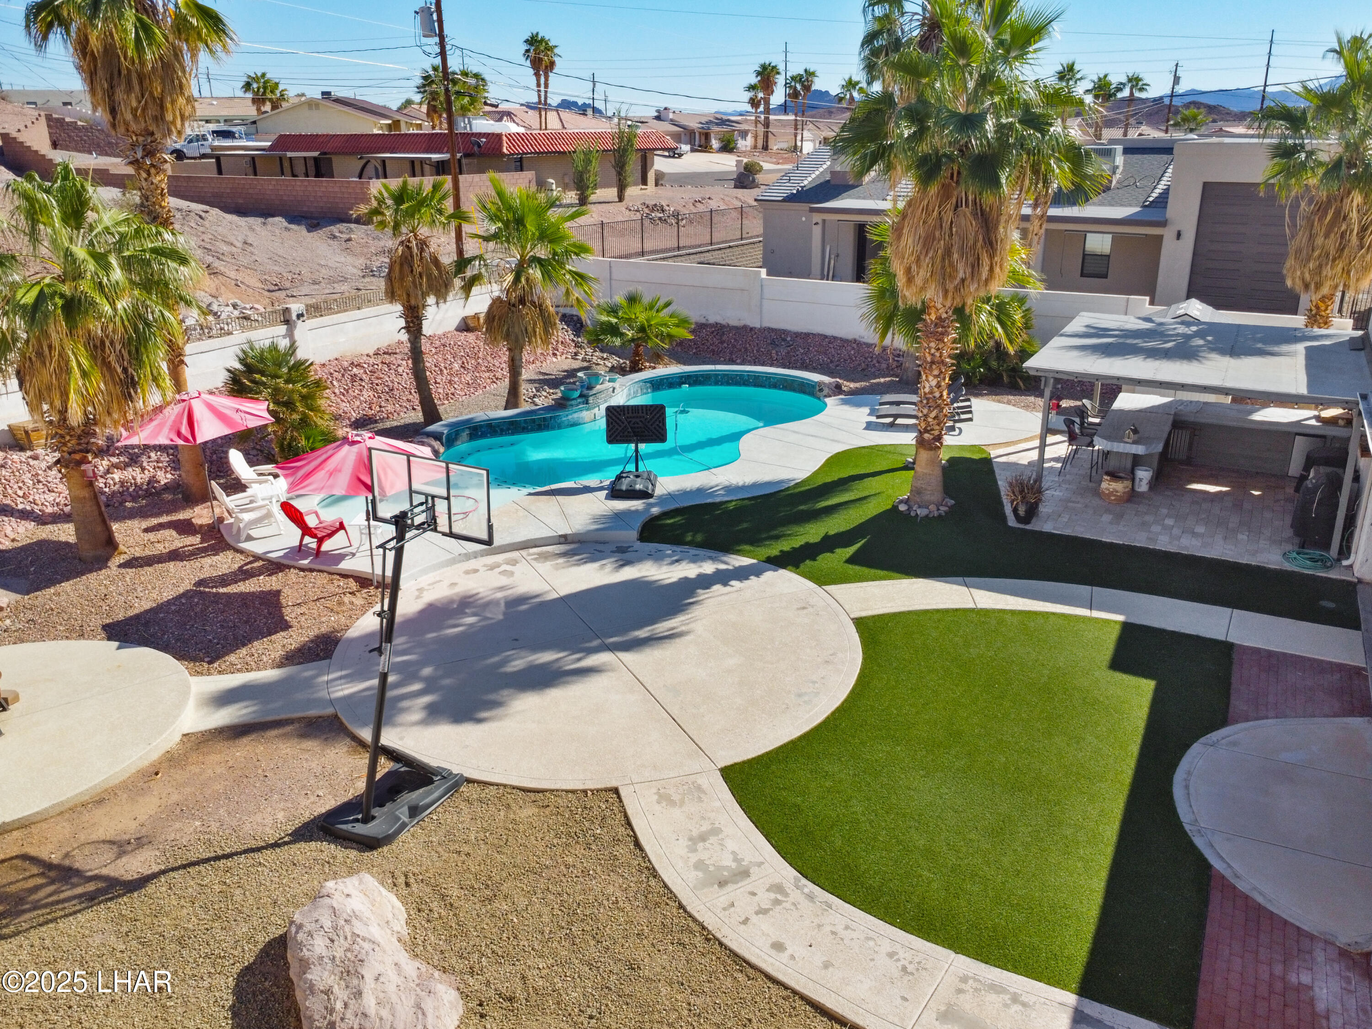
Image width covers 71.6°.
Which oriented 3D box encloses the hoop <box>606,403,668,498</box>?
[{"bbox_3d":[-0.900,-1.234,17.402,1.100,1.460,1.580,-1,19,0],"label":"hoop"}]

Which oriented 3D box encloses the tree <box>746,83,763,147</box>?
[{"bbox_3d":[8.678,-48.807,116.634,2.300,7.457,2.300,-1,21,0],"label":"tree"}]

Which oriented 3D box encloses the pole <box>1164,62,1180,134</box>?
[{"bbox_3d":[57.705,-48.216,114.052,0.900,10.770,0.700,-1,22,0],"label":"pole"}]

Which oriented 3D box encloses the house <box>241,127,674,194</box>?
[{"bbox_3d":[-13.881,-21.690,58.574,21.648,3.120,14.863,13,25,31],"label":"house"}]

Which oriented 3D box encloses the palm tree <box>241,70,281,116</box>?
[{"bbox_3d":[-38.099,-36.093,86.447,3.300,7.590,3.300,-1,22,0],"label":"palm tree"}]

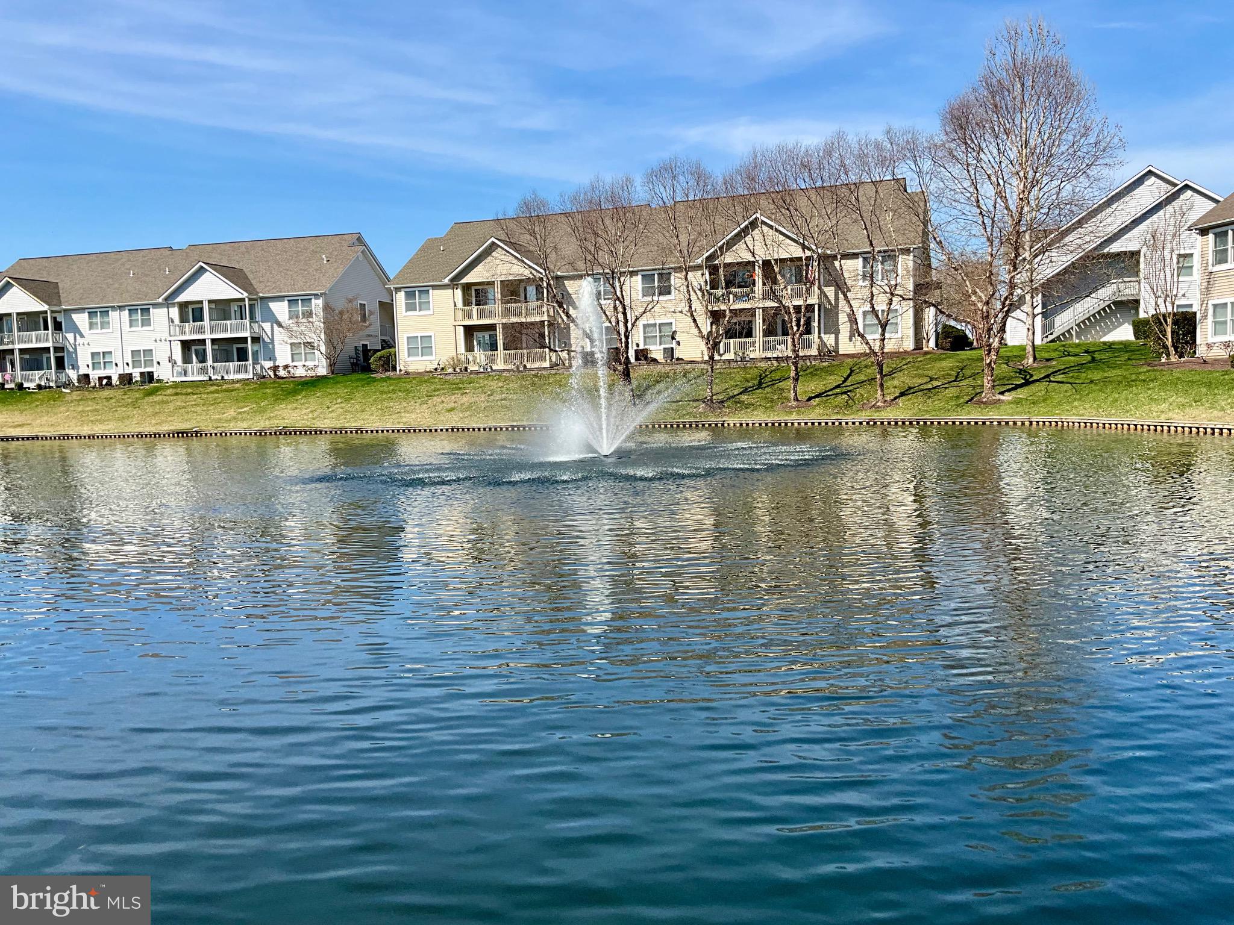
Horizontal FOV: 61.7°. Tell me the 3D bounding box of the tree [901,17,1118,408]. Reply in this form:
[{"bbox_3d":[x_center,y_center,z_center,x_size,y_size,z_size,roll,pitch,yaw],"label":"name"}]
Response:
[{"bbox_3d":[17.337,-11.086,45.288,9.630,16.570,9.630,-2,4,0],"label":"tree"}]

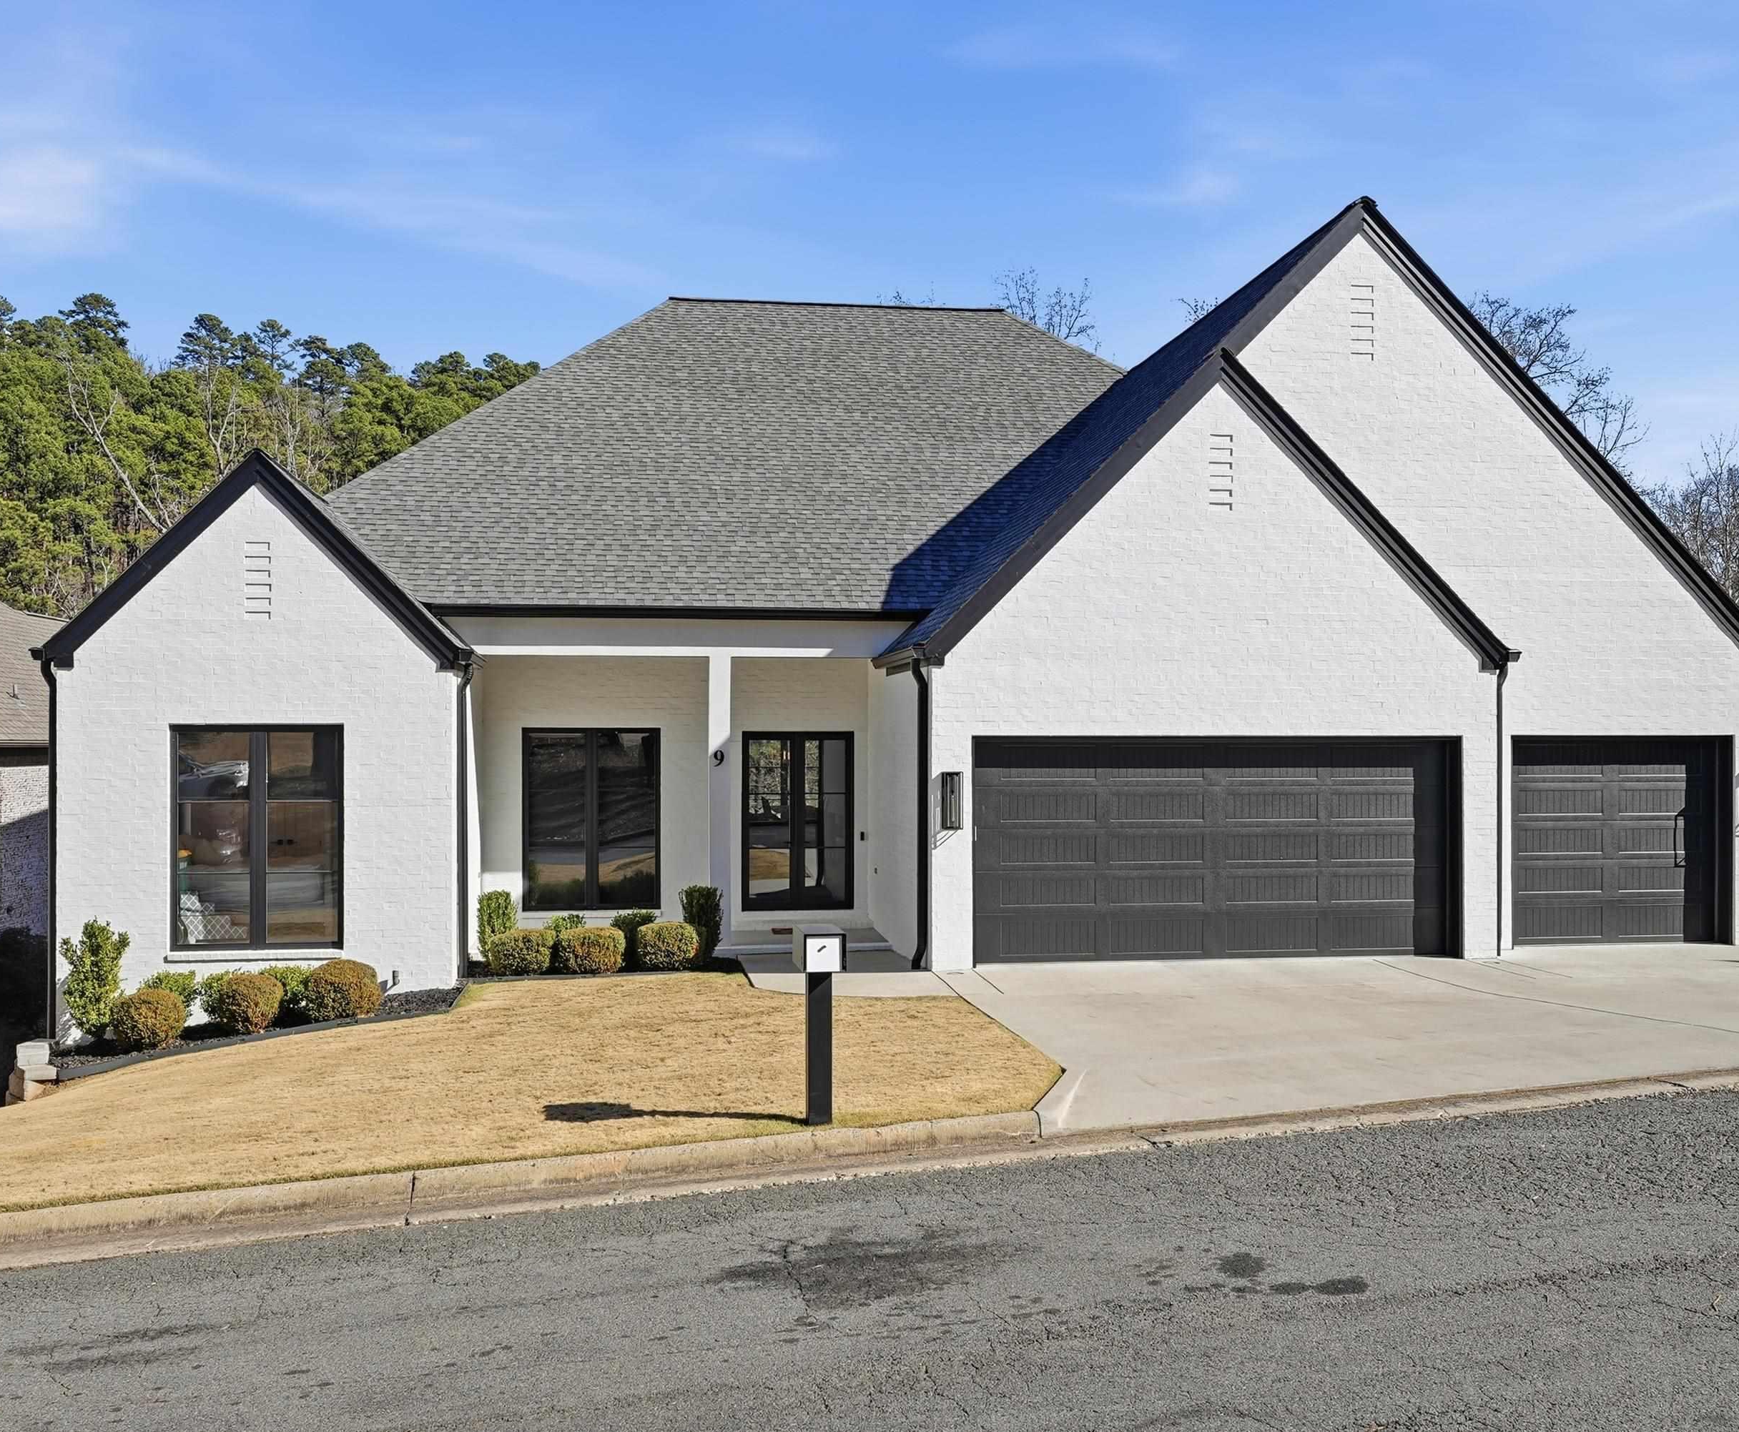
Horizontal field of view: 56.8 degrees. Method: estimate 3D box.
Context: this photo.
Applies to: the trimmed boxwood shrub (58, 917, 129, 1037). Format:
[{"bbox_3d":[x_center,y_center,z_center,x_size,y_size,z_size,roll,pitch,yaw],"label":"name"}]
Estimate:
[{"bbox_3d":[-8.002,2.705,16.600,0.700,1.230,0.660,0,0,-8],"label":"trimmed boxwood shrub"}]

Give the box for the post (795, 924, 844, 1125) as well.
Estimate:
[{"bbox_3d":[-0.330,2.050,10.650,0.270,1.280,0.500,0,0,-11],"label":"post"}]

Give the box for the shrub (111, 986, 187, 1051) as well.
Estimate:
[{"bbox_3d":[-7.213,3.040,16.130,0.750,0.640,0.730,0,0,-8],"label":"shrub"}]

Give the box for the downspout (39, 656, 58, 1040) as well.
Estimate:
[{"bbox_3d":[-8.673,1.389,17.000,0.180,4.050,0.110,0,0,-8],"label":"downspout"}]

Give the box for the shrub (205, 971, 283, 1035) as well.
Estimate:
[{"bbox_3d":[-6.285,2.893,16.250,0.740,0.640,0.720,0,0,-8],"label":"shrub"}]

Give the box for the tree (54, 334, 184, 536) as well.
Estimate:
[{"bbox_3d":[-31.115,-10.407,68.000,7.500,12.500,6.500,0,0,-8],"label":"tree"}]

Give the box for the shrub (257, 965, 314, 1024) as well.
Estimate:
[{"bbox_3d":[-6.096,2.921,16.850,0.650,0.620,0.620,0,0,-8],"label":"shrub"}]

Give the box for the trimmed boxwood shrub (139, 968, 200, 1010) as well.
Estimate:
[{"bbox_3d":[-7.285,2.921,16.700,0.640,0.600,0.600,0,0,-8],"label":"trimmed boxwood shrub"}]

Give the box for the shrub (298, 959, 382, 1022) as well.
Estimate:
[{"bbox_3d":[-5.355,2.788,16.380,0.790,0.630,0.760,0,0,-8],"label":"shrub"}]

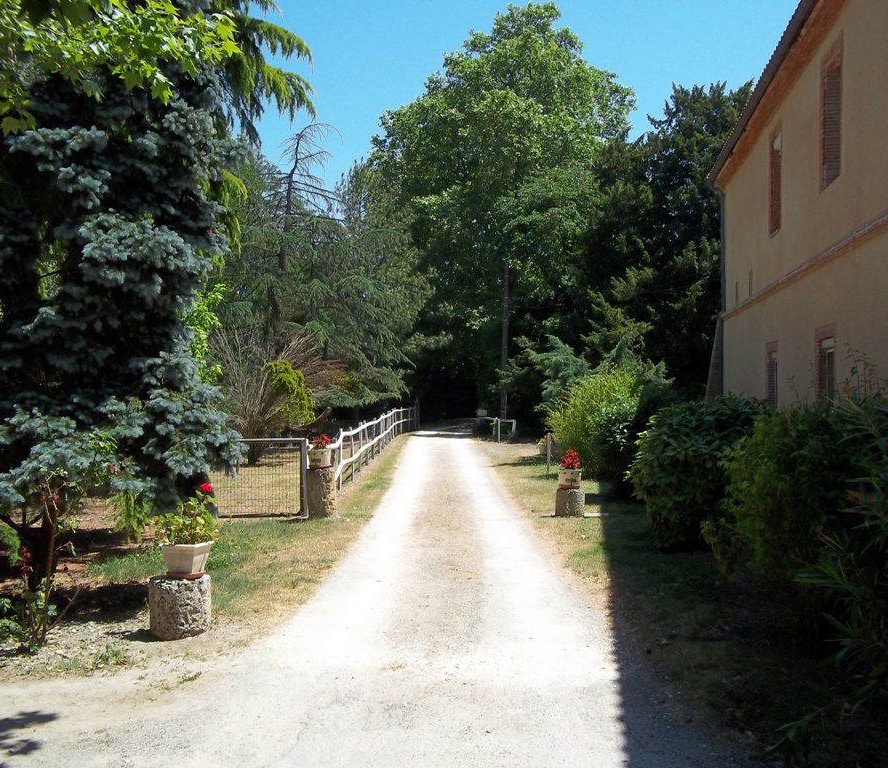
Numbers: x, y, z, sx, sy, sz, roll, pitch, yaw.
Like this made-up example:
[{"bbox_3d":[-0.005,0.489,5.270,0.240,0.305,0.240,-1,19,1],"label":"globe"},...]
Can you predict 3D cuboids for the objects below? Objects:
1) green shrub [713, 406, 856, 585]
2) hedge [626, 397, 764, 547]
[{"bbox_3d":[3.314,0.981,9.185,1.450,1.580,1.600,0,-1,0],"label":"green shrub"},{"bbox_3d":[3.085,0.967,11.386,1.800,1.680,1.900,0,-1,0],"label":"hedge"}]

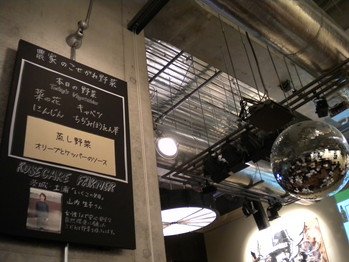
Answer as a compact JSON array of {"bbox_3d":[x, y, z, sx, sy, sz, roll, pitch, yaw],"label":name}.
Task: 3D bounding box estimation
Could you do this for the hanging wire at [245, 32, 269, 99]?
[{"bbox_3d":[0.990,-0.818,4.259,0.025,1.039,0.025,16,-38,-34],"label":"hanging wire"}]

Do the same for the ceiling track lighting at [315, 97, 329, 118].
[{"bbox_3d":[1.526,-0.242,3.660,0.120,0.190,0.140,-11,-31,6],"label":"ceiling track lighting"}]

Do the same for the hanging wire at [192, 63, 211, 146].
[{"bbox_3d":[0.370,-0.405,4.829,0.012,1.407,0.012,16,-38,-34],"label":"hanging wire"}]

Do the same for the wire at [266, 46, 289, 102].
[{"bbox_3d":[1.162,-0.671,3.996,0.012,0.843,0.012,16,-38,-34],"label":"wire"}]

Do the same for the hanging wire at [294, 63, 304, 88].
[{"bbox_3d":[1.298,-0.583,3.684,0.012,0.347,0.012,16,-38,-34],"label":"hanging wire"}]

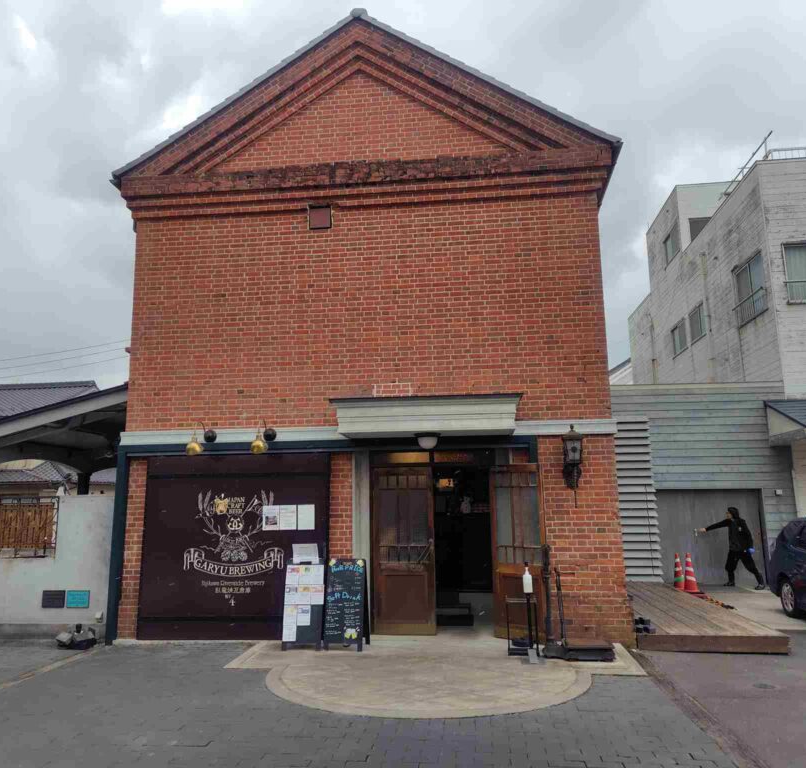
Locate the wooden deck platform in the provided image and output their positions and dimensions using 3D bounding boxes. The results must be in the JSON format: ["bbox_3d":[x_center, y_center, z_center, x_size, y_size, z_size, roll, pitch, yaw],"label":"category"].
[{"bbox_3d":[3.777,3.349,10.108,1.590,0.180,5.200,-2,-10,7],"label":"wooden deck platform"}]

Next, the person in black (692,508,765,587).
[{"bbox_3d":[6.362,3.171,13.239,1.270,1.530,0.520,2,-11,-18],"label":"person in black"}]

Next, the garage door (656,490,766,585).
[{"bbox_3d":[6.027,3.105,13.722,2.300,1.870,0.080,-1,-10,3],"label":"garage door"}]

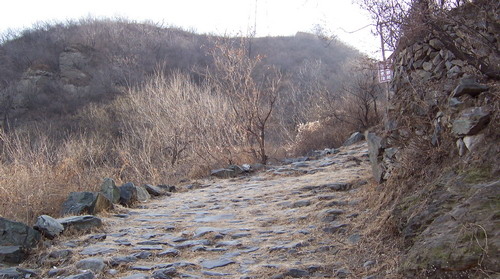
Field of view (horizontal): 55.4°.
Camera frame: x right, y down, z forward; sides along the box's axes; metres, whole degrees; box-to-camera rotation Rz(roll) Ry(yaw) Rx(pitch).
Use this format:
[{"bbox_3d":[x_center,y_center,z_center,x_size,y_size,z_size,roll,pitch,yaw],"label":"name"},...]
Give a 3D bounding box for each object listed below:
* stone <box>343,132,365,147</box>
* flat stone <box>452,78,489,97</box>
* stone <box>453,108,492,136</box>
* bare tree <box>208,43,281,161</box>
[{"bbox_3d":[4.036,0.019,18.500,0.850,0.500,0.600,0,-2,14],"label":"stone"},{"bbox_3d":[3.848,-0.905,8.300,0.600,0.280,0.450,-1,-2,20],"label":"flat stone"},{"bbox_3d":[3.671,-0.298,7.900,0.600,0.460,0.480,-1,-2,20],"label":"stone"},{"bbox_3d":[-0.164,-1.102,14.200,2.250,3.700,2.100,0,-2,0],"label":"bare tree"}]

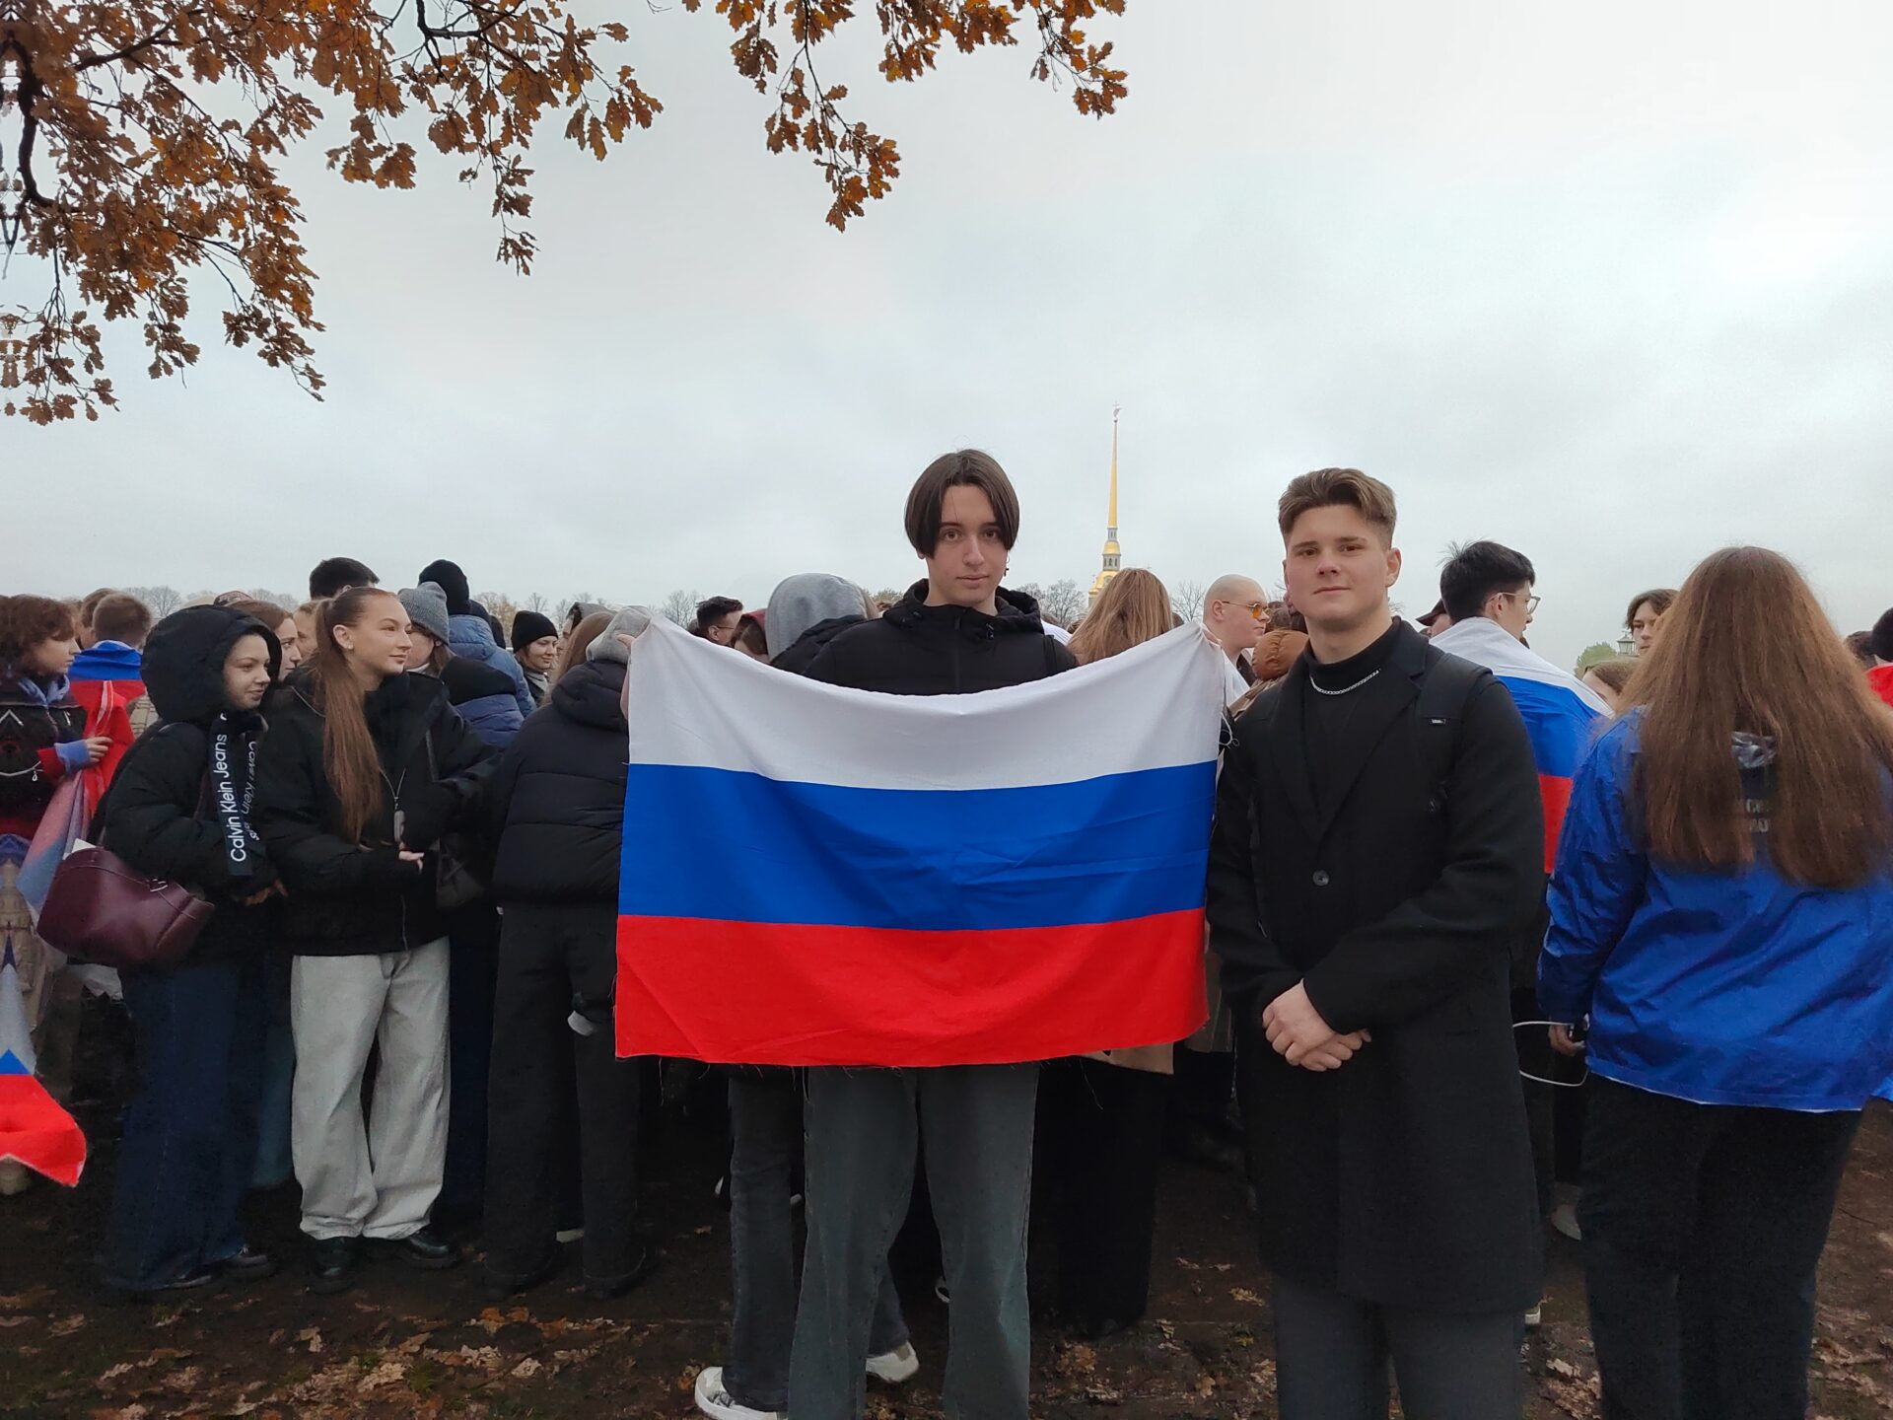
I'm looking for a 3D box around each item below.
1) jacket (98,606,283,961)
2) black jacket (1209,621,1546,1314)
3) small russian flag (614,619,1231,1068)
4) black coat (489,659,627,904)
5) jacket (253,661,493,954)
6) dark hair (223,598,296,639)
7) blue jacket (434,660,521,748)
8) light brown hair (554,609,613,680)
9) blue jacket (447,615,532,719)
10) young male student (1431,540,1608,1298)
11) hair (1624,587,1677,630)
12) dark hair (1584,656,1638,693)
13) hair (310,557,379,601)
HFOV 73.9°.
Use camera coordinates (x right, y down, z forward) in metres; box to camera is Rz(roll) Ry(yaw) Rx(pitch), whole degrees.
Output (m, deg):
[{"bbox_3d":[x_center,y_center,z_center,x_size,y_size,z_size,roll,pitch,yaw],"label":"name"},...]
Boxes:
[{"bbox_3d":[-1.816,0.179,3.020,0.370,0.830,0.430,2,2,16],"label":"jacket"},{"bbox_3d":[0.657,0.378,1.930,0.510,1.040,0.340,3,2,40],"label":"black jacket"},{"bbox_3d":[-0.038,0.195,1.840,0.890,0.650,0.140,1,2,0],"label":"small russian flag"},{"bbox_3d":[-0.866,0.164,3.000,0.450,0.590,0.330,2,2,23],"label":"black coat"},{"bbox_3d":[-1.411,0.241,3.080,0.530,0.690,0.370,0,3,-30],"label":"jacket"},{"bbox_3d":[-1.896,-0.209,3.450,0.230,0.260,0.200,2,3,30],"label":"dark hair"},{"bbox_3d":[-1.381,0.117,3.620,0.380,0.660,0.500,3,3,37],"label":"blue jacket"},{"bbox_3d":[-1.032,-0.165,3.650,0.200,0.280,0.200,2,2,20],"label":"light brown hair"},{"bbox_3d":[-1.749,0.003,4.500,0.560,0.700,0.380,0,2,-21],"label":"blue jacket"},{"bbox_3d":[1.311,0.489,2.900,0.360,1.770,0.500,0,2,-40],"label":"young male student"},{"bbox_3d":[2.504,-0.353,4.450,0.190,0.170,0.200,3,2,43],"label":"hair"},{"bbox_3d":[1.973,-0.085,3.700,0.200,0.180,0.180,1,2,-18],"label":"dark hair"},{"bbox_3d":[-1.870,-0.390,3.900,0.215,0.165,0.175,-1,4,-35],"label":"hair"}]

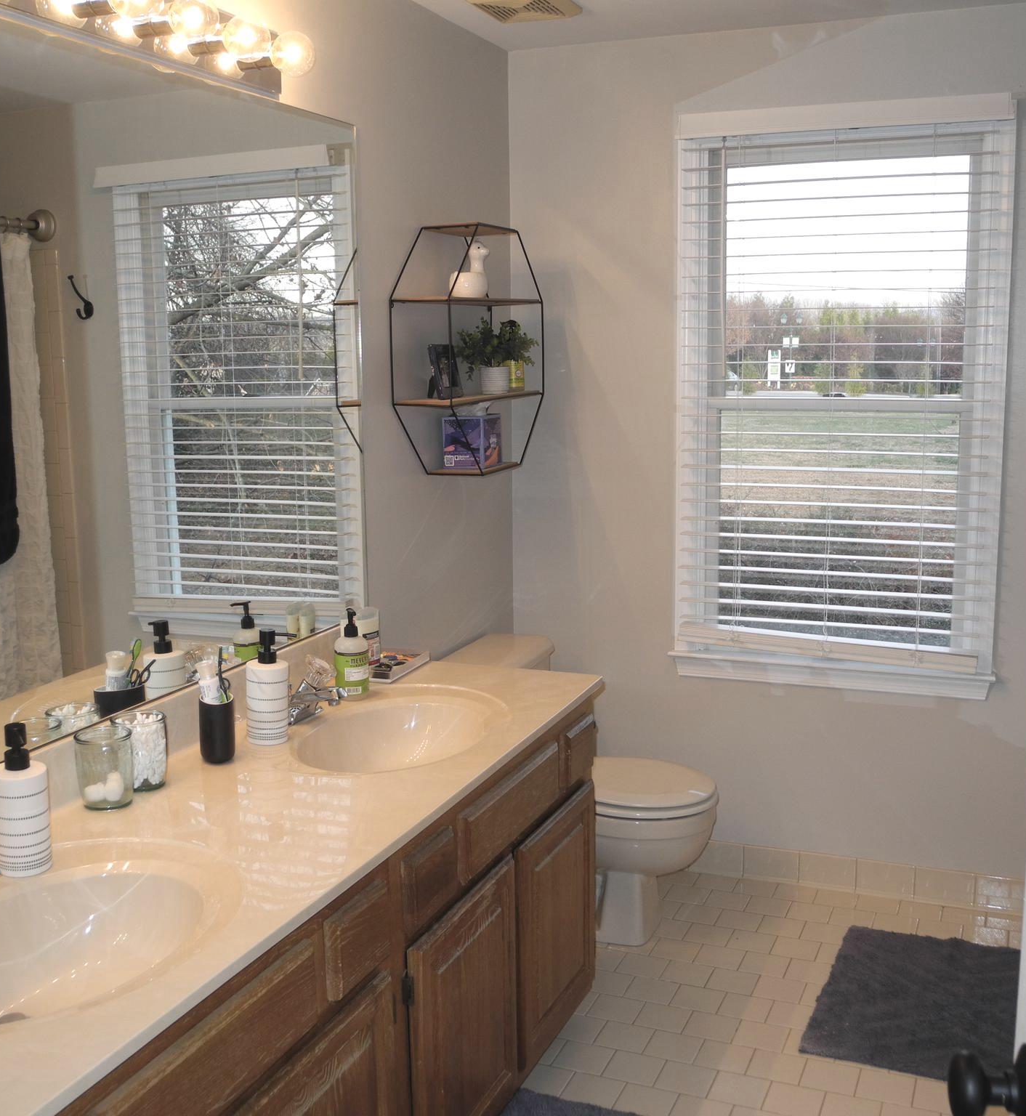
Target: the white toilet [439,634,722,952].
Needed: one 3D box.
[{"bbox_3d":[0.190,0.608,3.110,0.701,0.701,0.480,3,10,23],"label":"white toilet"}]

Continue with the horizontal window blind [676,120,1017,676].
[{"bbox_3d":[0.805,-0.370,3.054,0.830,1.410,0.060,3,10,23],"label":"horizontal window blind"}]

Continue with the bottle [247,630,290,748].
[{"bbox_3d":[-0.437,0.229,2.176,0.083,0.204,0.075,-1,9,0],"label":"bottle"}]

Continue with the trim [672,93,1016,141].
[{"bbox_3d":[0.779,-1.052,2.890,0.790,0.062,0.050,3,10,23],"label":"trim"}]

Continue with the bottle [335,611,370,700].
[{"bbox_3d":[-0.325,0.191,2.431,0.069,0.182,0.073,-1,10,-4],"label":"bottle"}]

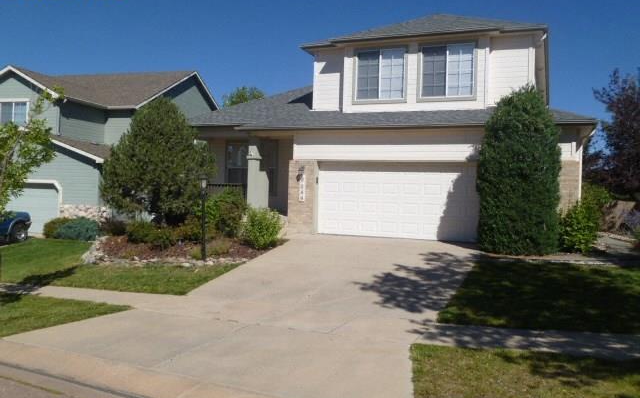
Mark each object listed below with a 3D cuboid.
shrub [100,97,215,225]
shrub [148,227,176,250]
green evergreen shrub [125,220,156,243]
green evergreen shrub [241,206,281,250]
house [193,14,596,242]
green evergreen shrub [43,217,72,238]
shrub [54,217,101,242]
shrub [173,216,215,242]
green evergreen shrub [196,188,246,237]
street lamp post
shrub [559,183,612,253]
[{"bbox_3d":[-5.022,-1.082,16.000,3.418,3.987,3.418,1,2,-17],"label":"shrub"},{"bbox_3d":[-4.411,1.106,14.500,0.823,0.598,0.823,1,2,-17],"label":"shrub"},{"bbox_3d":[-5.305,0.961,15.300,0.993,0.688,0.993,1,2,-19],"label":"green evergreen shrub"},{"bbox_3d":[-1.566,0.803,14.100,1.089,1.110,1.089,1,2,-6],"label":"green evergreen shrub"},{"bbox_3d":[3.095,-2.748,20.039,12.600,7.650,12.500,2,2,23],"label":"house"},{"bbox_3d":[-9.786,1.081,19.300,1.230,0.759,1.169,0,2,-27],"label":"green evergreen shrub"},{"bbox_3d":[-8.701,1.090,18.500,1.715,0.832,1.458,0,2,-25],"label":"shrub"},{"bbox_3d":[-3.739,0.872,15.300,1.241,0.745,1.055,1,2,-14],"label":"shrub"},{"bbox_3d":[-2.968,0.422,15.600,1.507,1.491,1.356,1,2,-11],"label":"green evergreen shrub"},{"bbox_3d":[-2.851,0.454,12.700,0.240,2.130,0.240,2,2,23],"label":"street lamp post"},{"bbox_3d":[6.334,0.465,12.350,1.288,1.620,1.288,3,2,27],"label":"shrub"}]

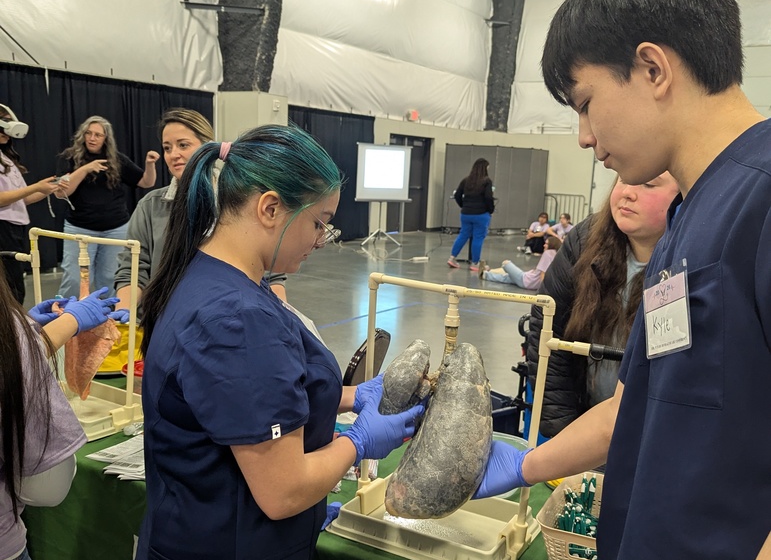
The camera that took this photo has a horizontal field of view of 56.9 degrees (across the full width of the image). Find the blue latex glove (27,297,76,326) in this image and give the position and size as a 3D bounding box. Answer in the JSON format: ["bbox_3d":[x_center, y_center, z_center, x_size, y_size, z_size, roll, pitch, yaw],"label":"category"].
[{"bbox_3d":[-0.841,0.084,1.780,0.155,0.085,0.090,-11,14,-34],"label":"blue latex glove"}]

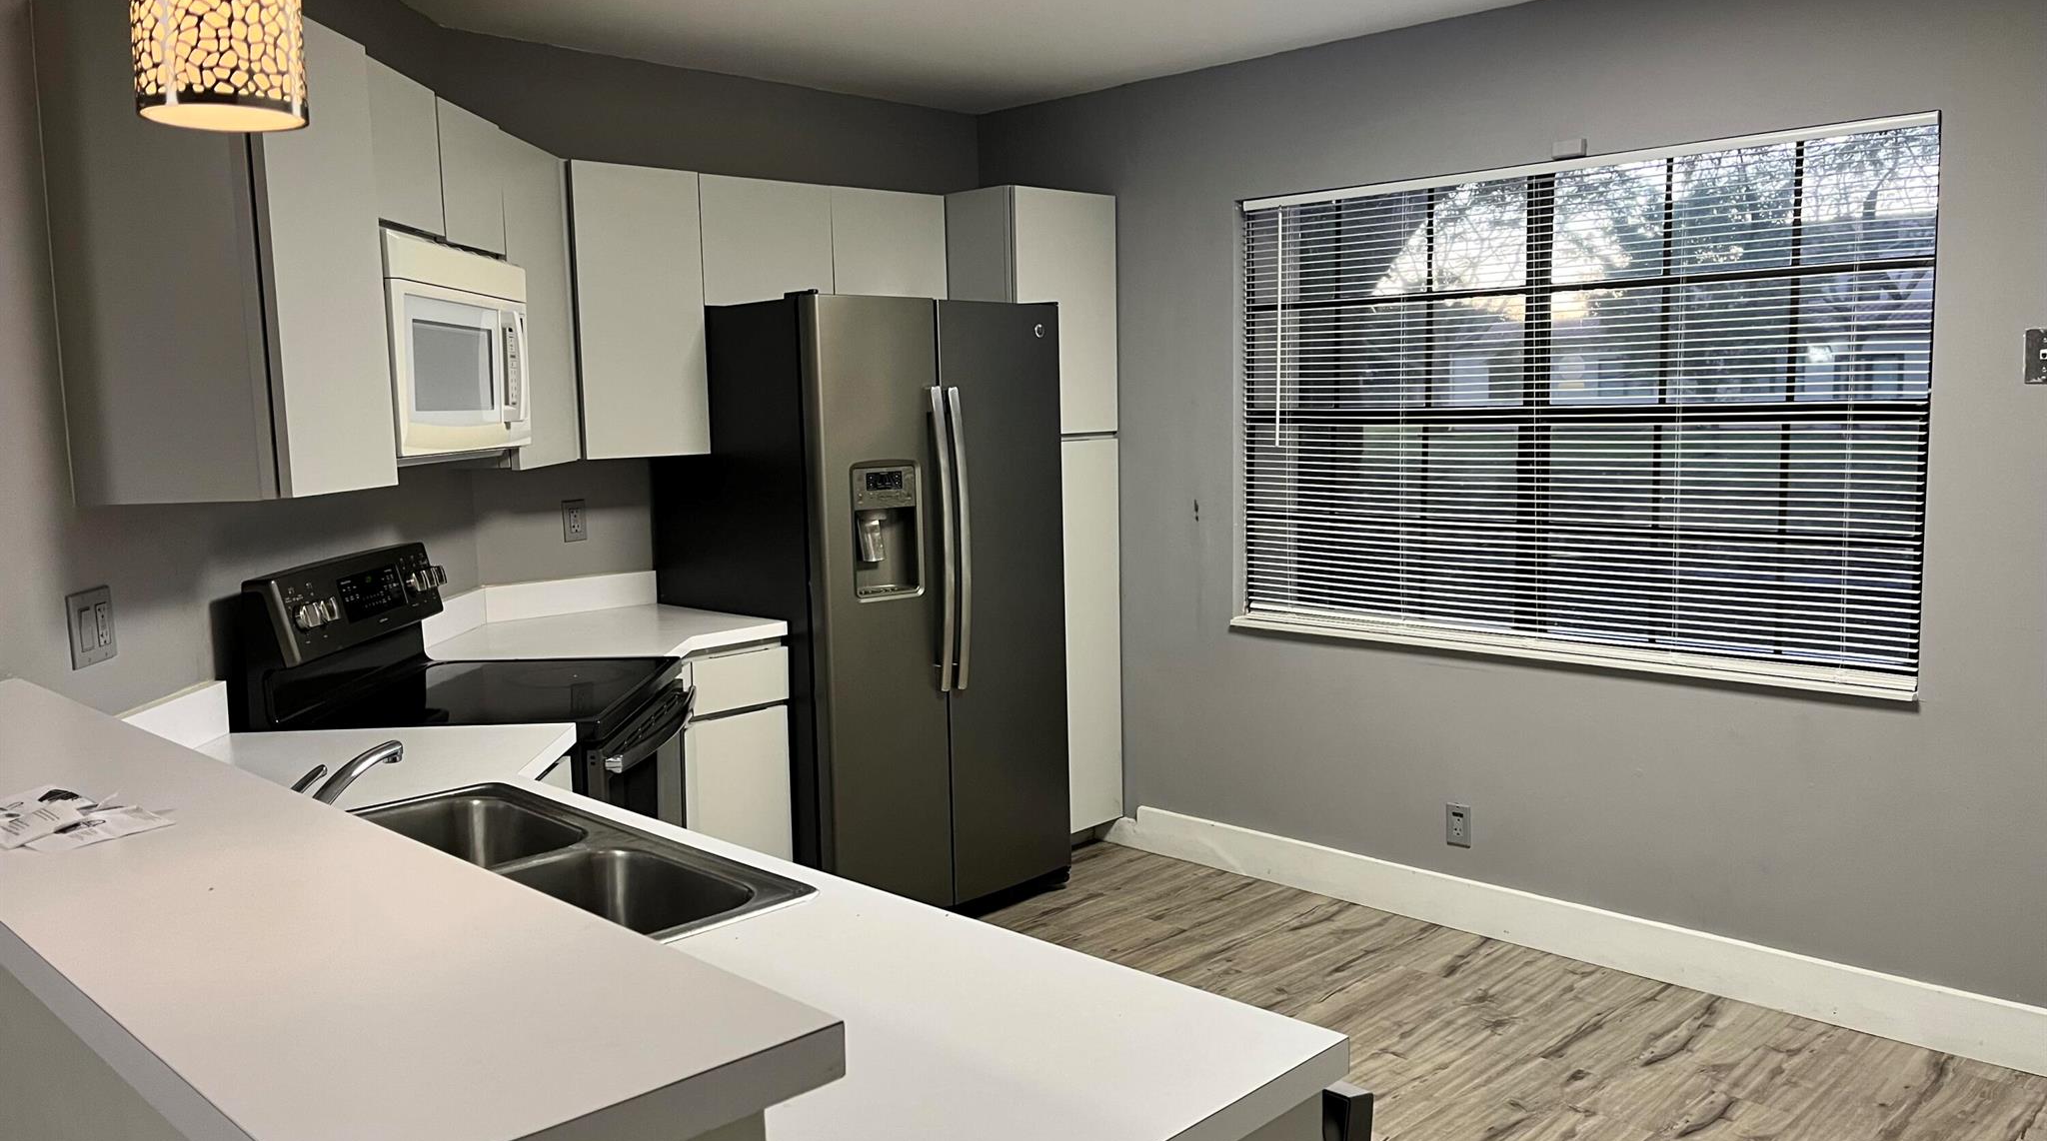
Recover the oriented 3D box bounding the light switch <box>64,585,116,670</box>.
[{"bbox_3d":[-1.460,0.089,2.414,0.008,0.115,0.117,-1,6,0],"label":"light switch"}]

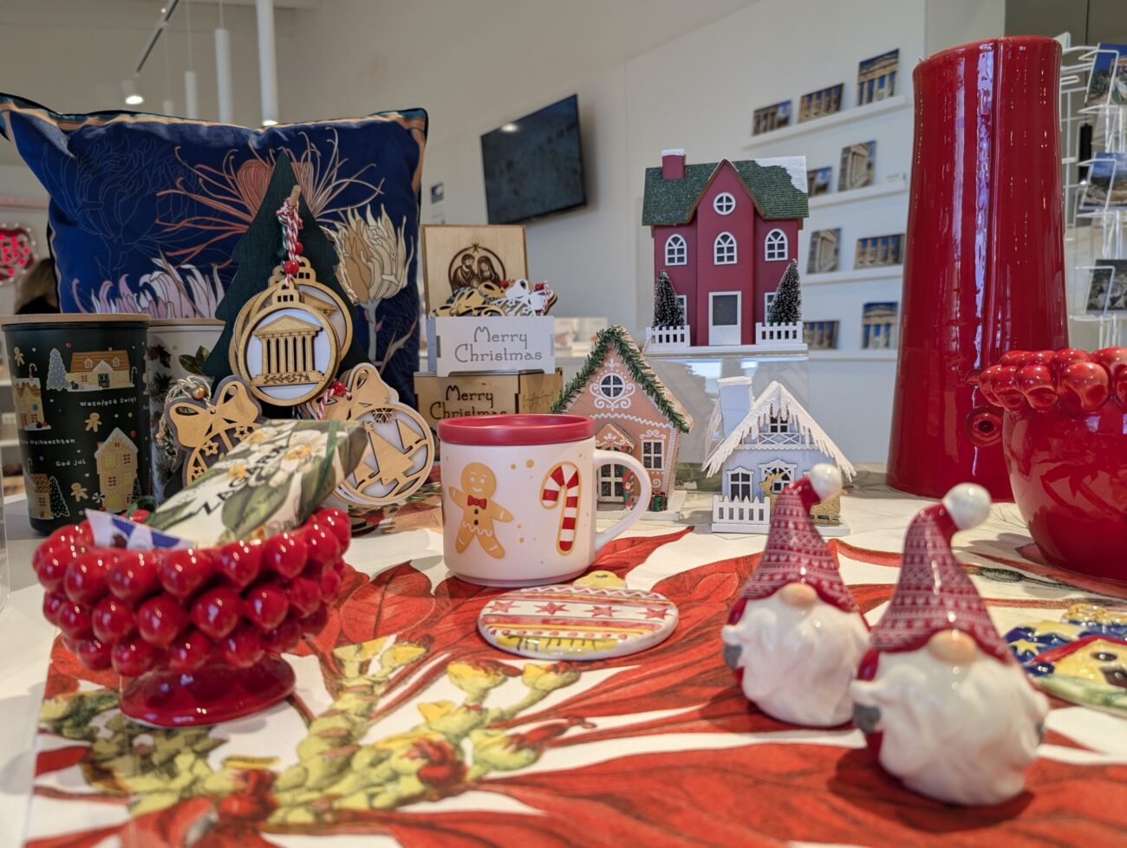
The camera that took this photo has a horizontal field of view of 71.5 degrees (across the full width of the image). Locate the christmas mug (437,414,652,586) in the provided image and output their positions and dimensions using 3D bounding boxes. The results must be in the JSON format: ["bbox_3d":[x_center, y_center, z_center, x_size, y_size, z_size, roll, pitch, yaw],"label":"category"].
[{"bbox_3d":[-0.011,0.042,0.463,0.124,0.088,0.093,-1,5,-8],"label":"christmas mug"}]

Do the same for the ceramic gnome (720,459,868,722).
[{"bbox_3d":[0.086,0.057,0.287,0.058,0.088,0.053,0,5,10],"label":"ceramic gnome"}]

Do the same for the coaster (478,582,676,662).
[{"bbox_3d":[0.008,0.088,0.374,0.095,0.011,0.105,0,5,7],"label":"coaster"}]

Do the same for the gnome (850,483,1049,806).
[{"bbox_3d":[0.119,0.061,0.240,0.060,0.088,0.054,1,5,19],"label":"gnome"}]

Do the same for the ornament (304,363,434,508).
[{"bbox_3d":[-0.150,0.010,0.612,0.081,0.112,0.020,-28,-9,-9],"label":"ornament"}]

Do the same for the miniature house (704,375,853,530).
[{"bbox_3d":[0.155,0.019,0.579,0.104,0.109,0.085,0,5,9],"label":"miniature house"}]

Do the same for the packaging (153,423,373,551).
[{"bbox_3d":[-0.113,0.029,0.300,0.043,0.026,0.094,6,19,-3],"label":"packaging"}]

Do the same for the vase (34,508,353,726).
[{"bbox_3d":[-0.132,0.068,0.289,0.105,0.069,0.105,-1,5,0],"label":"vase"}]

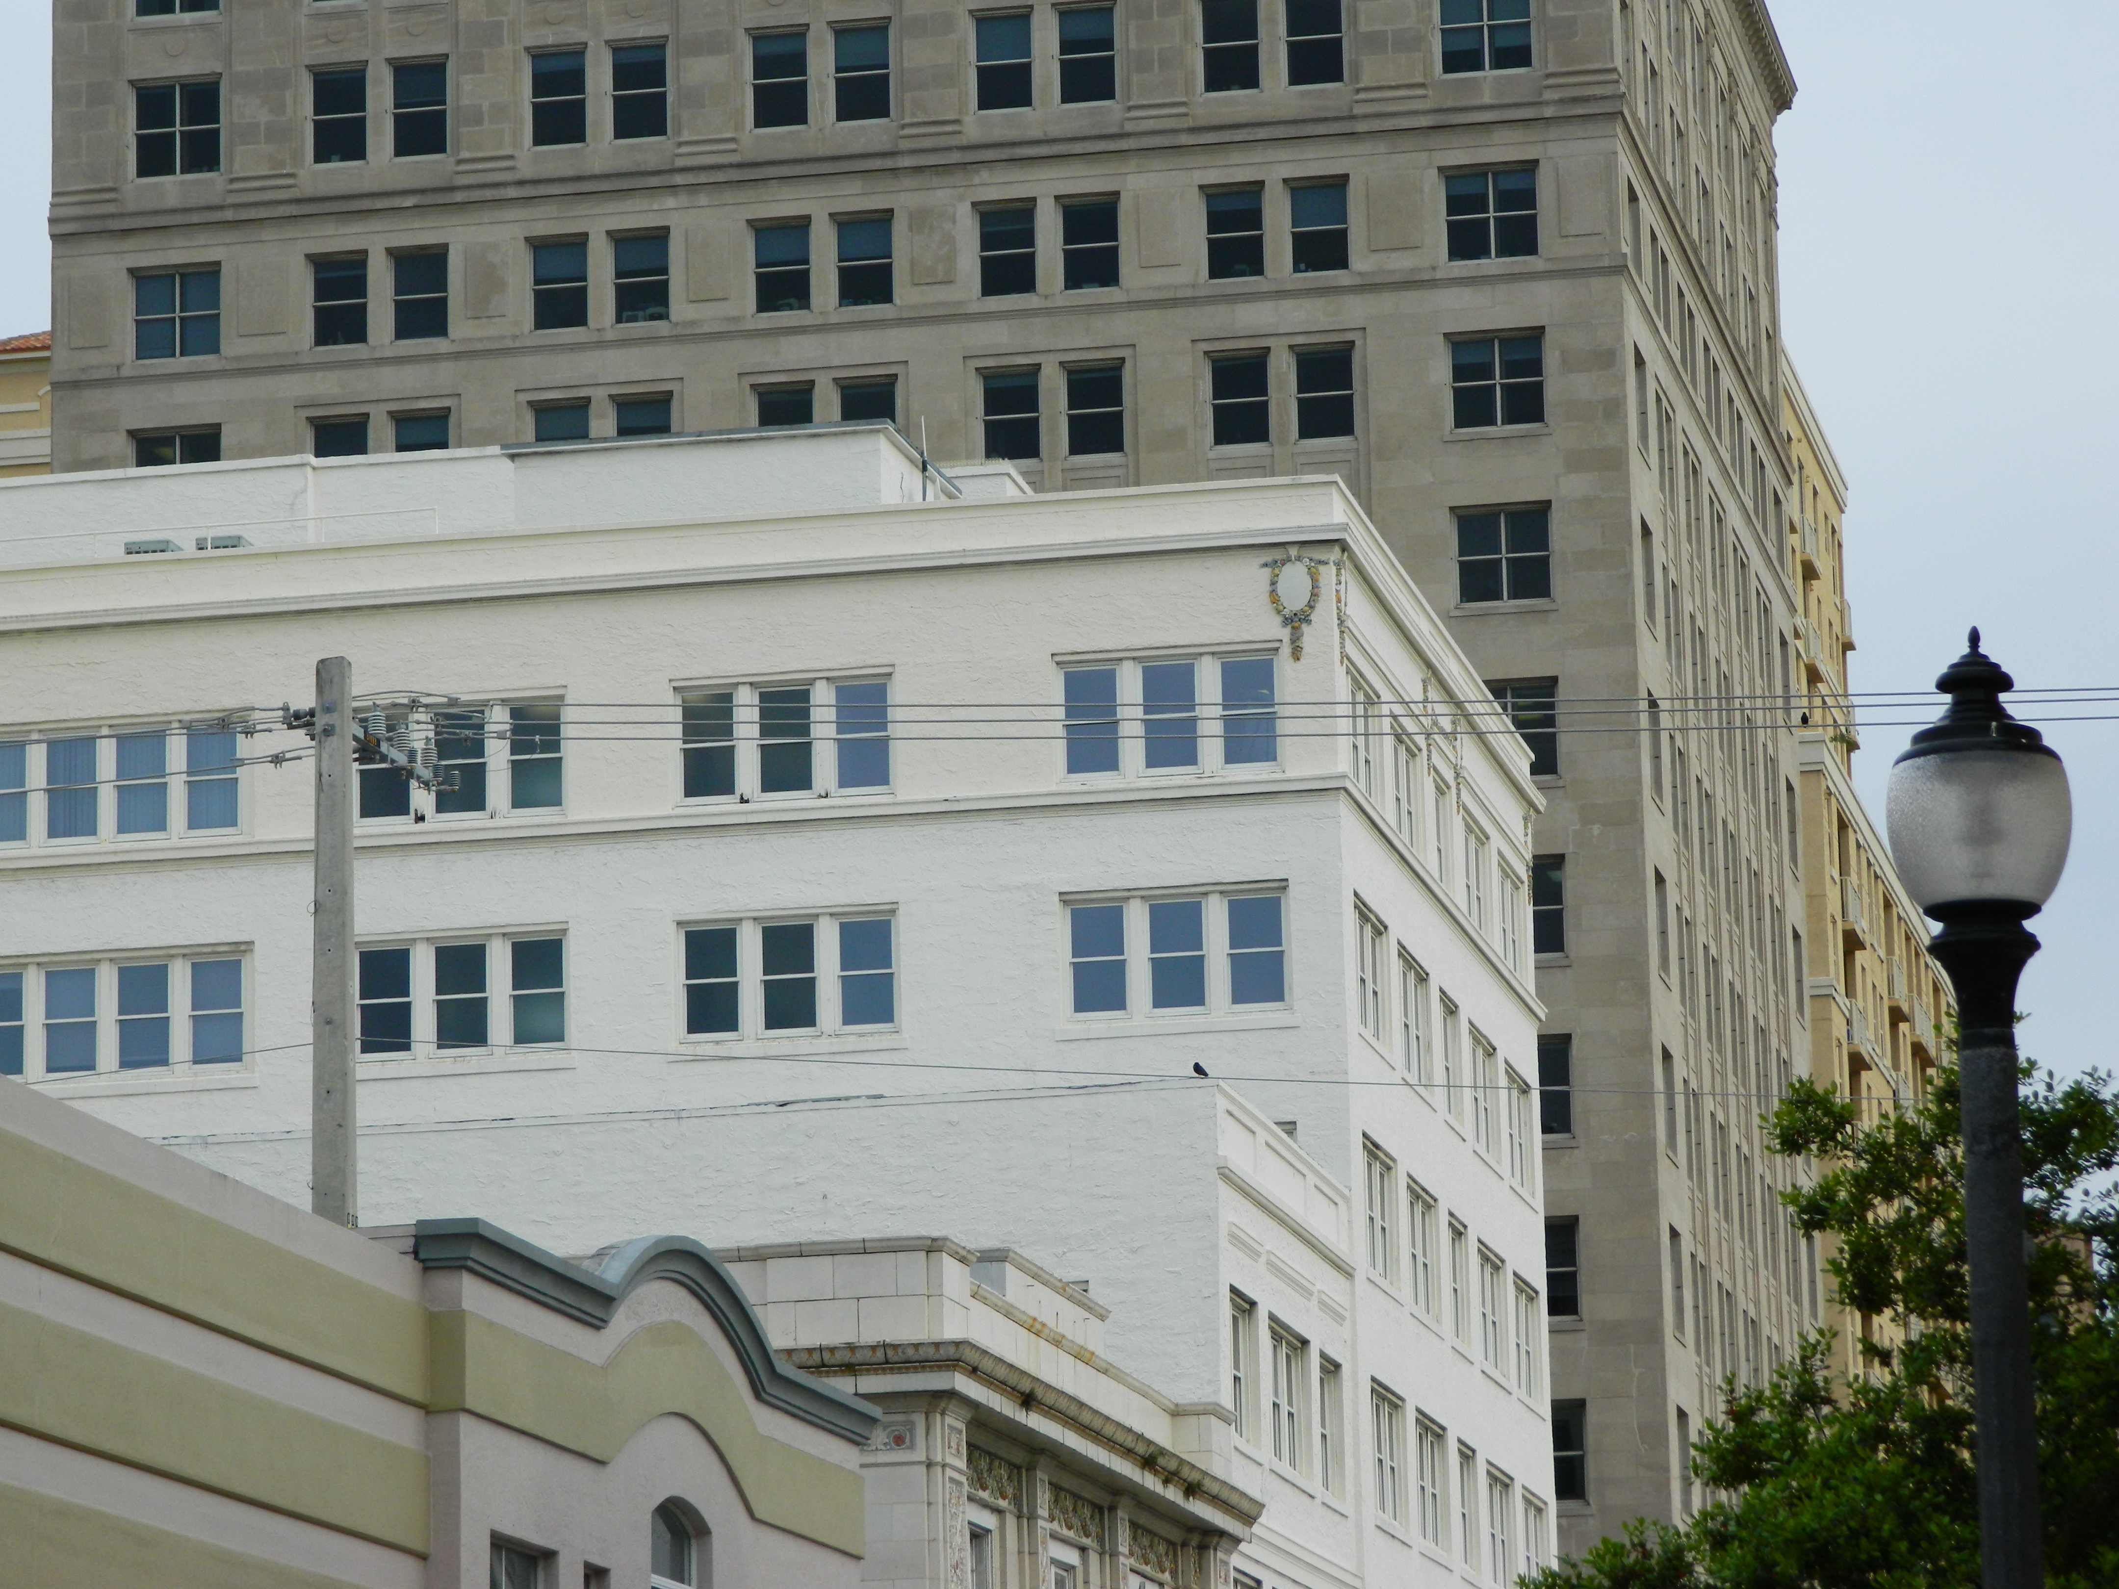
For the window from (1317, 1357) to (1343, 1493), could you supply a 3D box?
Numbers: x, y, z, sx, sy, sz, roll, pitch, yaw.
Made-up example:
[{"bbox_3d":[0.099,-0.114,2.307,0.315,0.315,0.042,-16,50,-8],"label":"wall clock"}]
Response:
[{"bbox_3d":[3.633,8.714,109.102,0.200,1.794,1.879,-4,-11,10],"label":"window"}]

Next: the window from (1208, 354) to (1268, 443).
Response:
[{"bbox_3d":[3.469,-7.645,152.568,1.111,1.795,0.200,-4,-11,10],"label":"window"}]

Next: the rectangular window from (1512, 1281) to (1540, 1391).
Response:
[{"bbox_3d":[7.702,9.053,131.645,0.200,1.646,2.990,-4,-11,10],"label":"rectangular window"}]

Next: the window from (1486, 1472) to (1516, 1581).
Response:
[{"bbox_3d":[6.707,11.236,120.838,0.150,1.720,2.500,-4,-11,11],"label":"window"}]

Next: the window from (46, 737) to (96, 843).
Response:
[{"bbox_3d":[-14.723,-0.062,117.798,0.789,1.534,0.150,-4,-11,10],"label":"window"}]

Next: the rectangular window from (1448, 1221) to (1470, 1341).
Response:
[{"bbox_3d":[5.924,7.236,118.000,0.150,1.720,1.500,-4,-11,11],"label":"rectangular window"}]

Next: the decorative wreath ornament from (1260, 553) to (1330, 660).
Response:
[{"bbox_3d":[3.365,-2.681,112.664,0.887,1.458,0.140,-4,-11,10],"label":"decorative wreath ornament"}]

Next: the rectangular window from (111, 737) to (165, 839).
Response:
[{"bbox_3d":[-13.505,-0.133,115.653,0.779,1.455,0.150,-4,-11,10],"label":"rectangular window"}]

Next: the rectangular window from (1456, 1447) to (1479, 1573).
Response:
[{"bbox_3d":[6.127,10.776,119.474,0.200,1.800,1.950,-4,-11,10],"label":"rectangular window"}]

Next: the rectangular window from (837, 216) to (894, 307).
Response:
[{"bbox_3d":[-3.807,-10.431,154.521,1.087,1.756,0.200,-4,-11,10],"label":"rectangular window"}]

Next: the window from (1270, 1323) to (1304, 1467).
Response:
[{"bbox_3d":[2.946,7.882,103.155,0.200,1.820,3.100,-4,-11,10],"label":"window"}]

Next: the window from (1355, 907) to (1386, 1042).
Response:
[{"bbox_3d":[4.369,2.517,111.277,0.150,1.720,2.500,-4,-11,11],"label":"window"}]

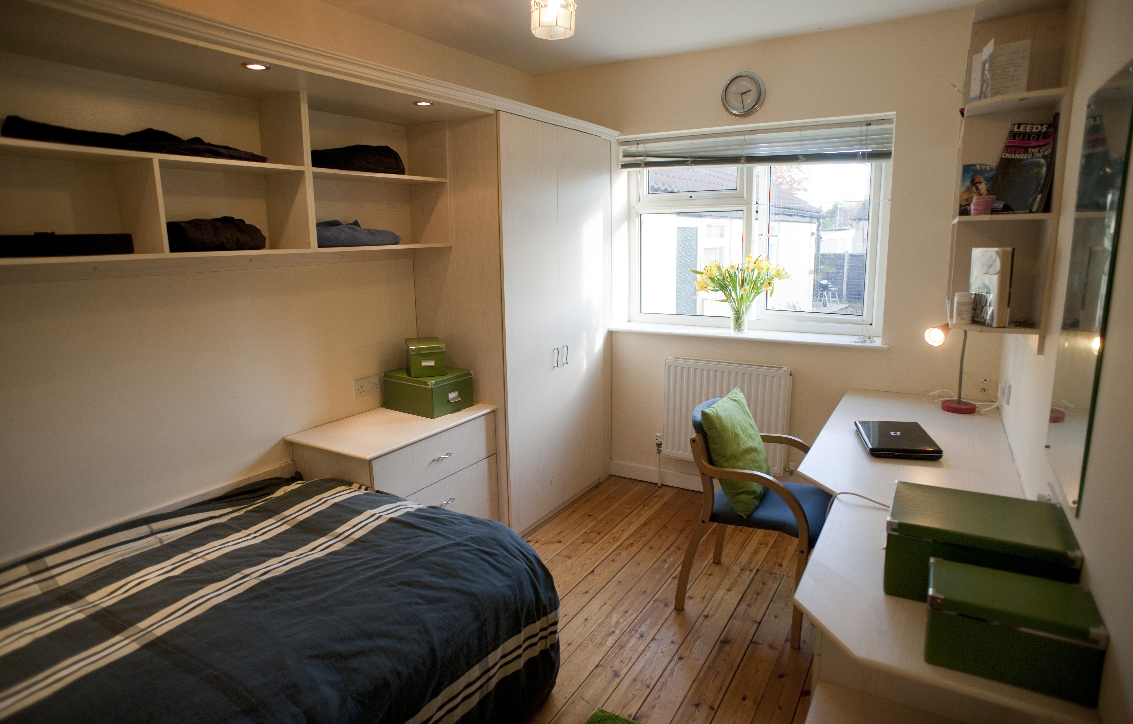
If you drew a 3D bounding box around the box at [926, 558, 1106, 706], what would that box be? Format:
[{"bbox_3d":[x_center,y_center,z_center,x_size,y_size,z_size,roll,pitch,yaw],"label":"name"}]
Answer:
[{"bbox_3d":[0.856,0.519,1.232,0.263,0.152,0.158,6,13,28],"label":"box"}]

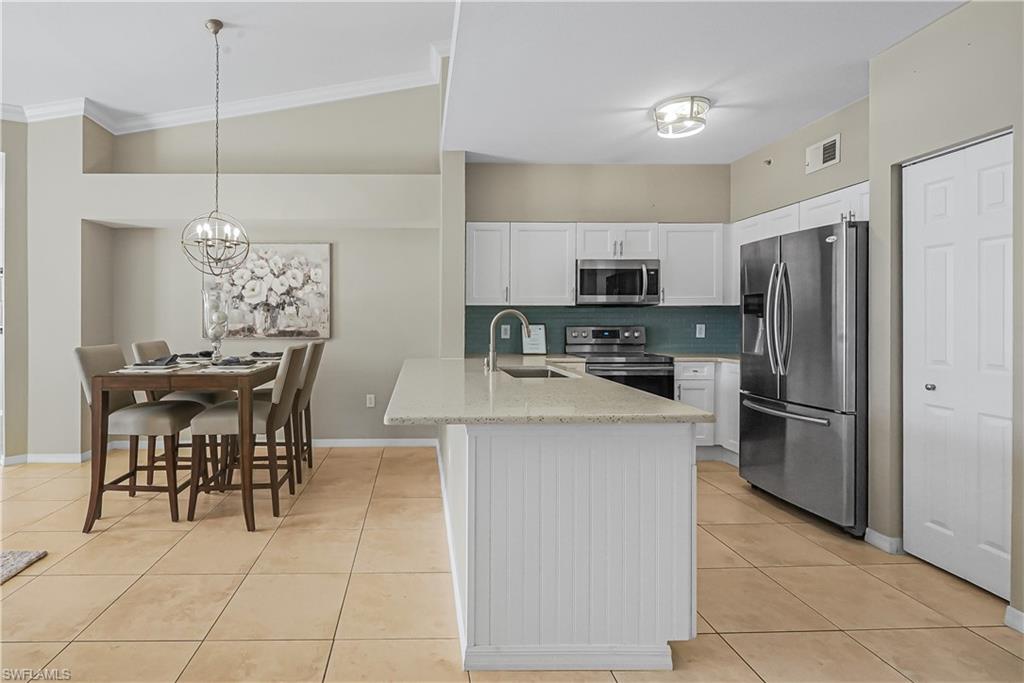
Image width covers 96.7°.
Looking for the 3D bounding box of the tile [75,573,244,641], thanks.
[{"bbox_3d":[-1.556,1.189,2.071,0.541,0.015,0.505,0,2,-5],"label":"tile"}]

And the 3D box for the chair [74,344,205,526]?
[{"bbox_3d":[-2.511,0.584,3.134,0.650,1.080,0.490,0,2,-3],"label":"chair"}]

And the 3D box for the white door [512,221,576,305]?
[{"bbox_3d":[0.295,-0.720,4.250,0.603,0.769,0.025,0,2,-2],"label":"white door"}]

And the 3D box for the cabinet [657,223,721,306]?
[{"bbox_3d":[1.722,-0.753,4.390,0.610,0.780,0.025,0,2,-2],"label":"cabinet"}]

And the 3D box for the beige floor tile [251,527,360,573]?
[{"bbox_3d":[-1.097,1.136,2.468,0.500,0.012,0.490,0,2,-6],"label":"beige floor tile"}]

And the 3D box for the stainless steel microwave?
[{"bbox_3d":[0.980,-0.566,4.415,0.770,0.420,0.410,0,2,-4],"label":"stainless steel microwave"}]

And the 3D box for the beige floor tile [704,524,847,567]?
[{"bbox_3d":[1.468,1.163,2.604,0.515,0.012,0.490,0,2,-6],"label":"beige floor tile"}]

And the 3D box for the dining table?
[{"bbox_3d":[-2.200,0.655,3.460,1.000,0.930,1.440,0,2,-7],"label":"dining table"}]

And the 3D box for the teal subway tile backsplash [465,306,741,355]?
[{"bbox_3d":[0.915,-0.111,4.601,2.780,0.480,0.015,0,2,-3],"label":"teal subway tile backsplash"}]

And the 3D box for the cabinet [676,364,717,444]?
[{"bbox_3d":[1.645,0.580,4.380,0.390,0.810,0.540,0,2,-3],"label":"cabinet"}]

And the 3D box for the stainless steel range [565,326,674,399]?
[{"bbox_3d":[1.010,0.476,4.360,0.770,1.170,0.670,0,2,-4],"label":"stainless steel range"}]

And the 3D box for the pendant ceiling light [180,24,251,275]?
[{"bbox_3d":[-2.225,-1.455,3.420,0.480,1.910,0.480,0,2,-5],"label":"pendant ceiling light"}]

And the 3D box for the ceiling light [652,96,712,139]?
[{"bbox_3d":[1.203,-1.580,3.210,0.390,0.160,0.390,0,2,-5],"label":"ceiling light"}]

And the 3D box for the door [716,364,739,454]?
[{"bbox_3d":[1.925,0.575,3.930,0.025,0.770,0.370,0,2,-10],"label":"door"}]

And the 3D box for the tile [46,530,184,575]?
[{"bbox_3d":[-2.180,1.167,2.546,0.533,0.015,0.505,0,2,-5],"label":"tile"}]

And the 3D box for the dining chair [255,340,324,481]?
[{"bbox_3d":[-1.919,0.554,3.744,0.640,1.080,0.480,0,2,-3],"label":"dining chair"}]

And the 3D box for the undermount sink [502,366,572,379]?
[{"bbox_3d":[0.150,0.315,3.001,0.400,0.200,0.540,0,2,-3],"label":"undermount sink"}]

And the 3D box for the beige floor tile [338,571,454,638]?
[{"bbox_3d":[-0.506,1.189,2.076,0.515,0.012,0.490,0,2,-6],"label":"beige floor tile"}]

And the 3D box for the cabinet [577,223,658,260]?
[{"bbox_3d":[0.958,-0.924,4.340,0.750,0.330,0.330,0,2,-4],"label":"cabinet"}]

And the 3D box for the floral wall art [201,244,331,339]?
[{"bbox_3d":[-2.358,-0.486,4.380,1.220,0.915,0.040,0,2,-3],"label":"floral wall art"}]

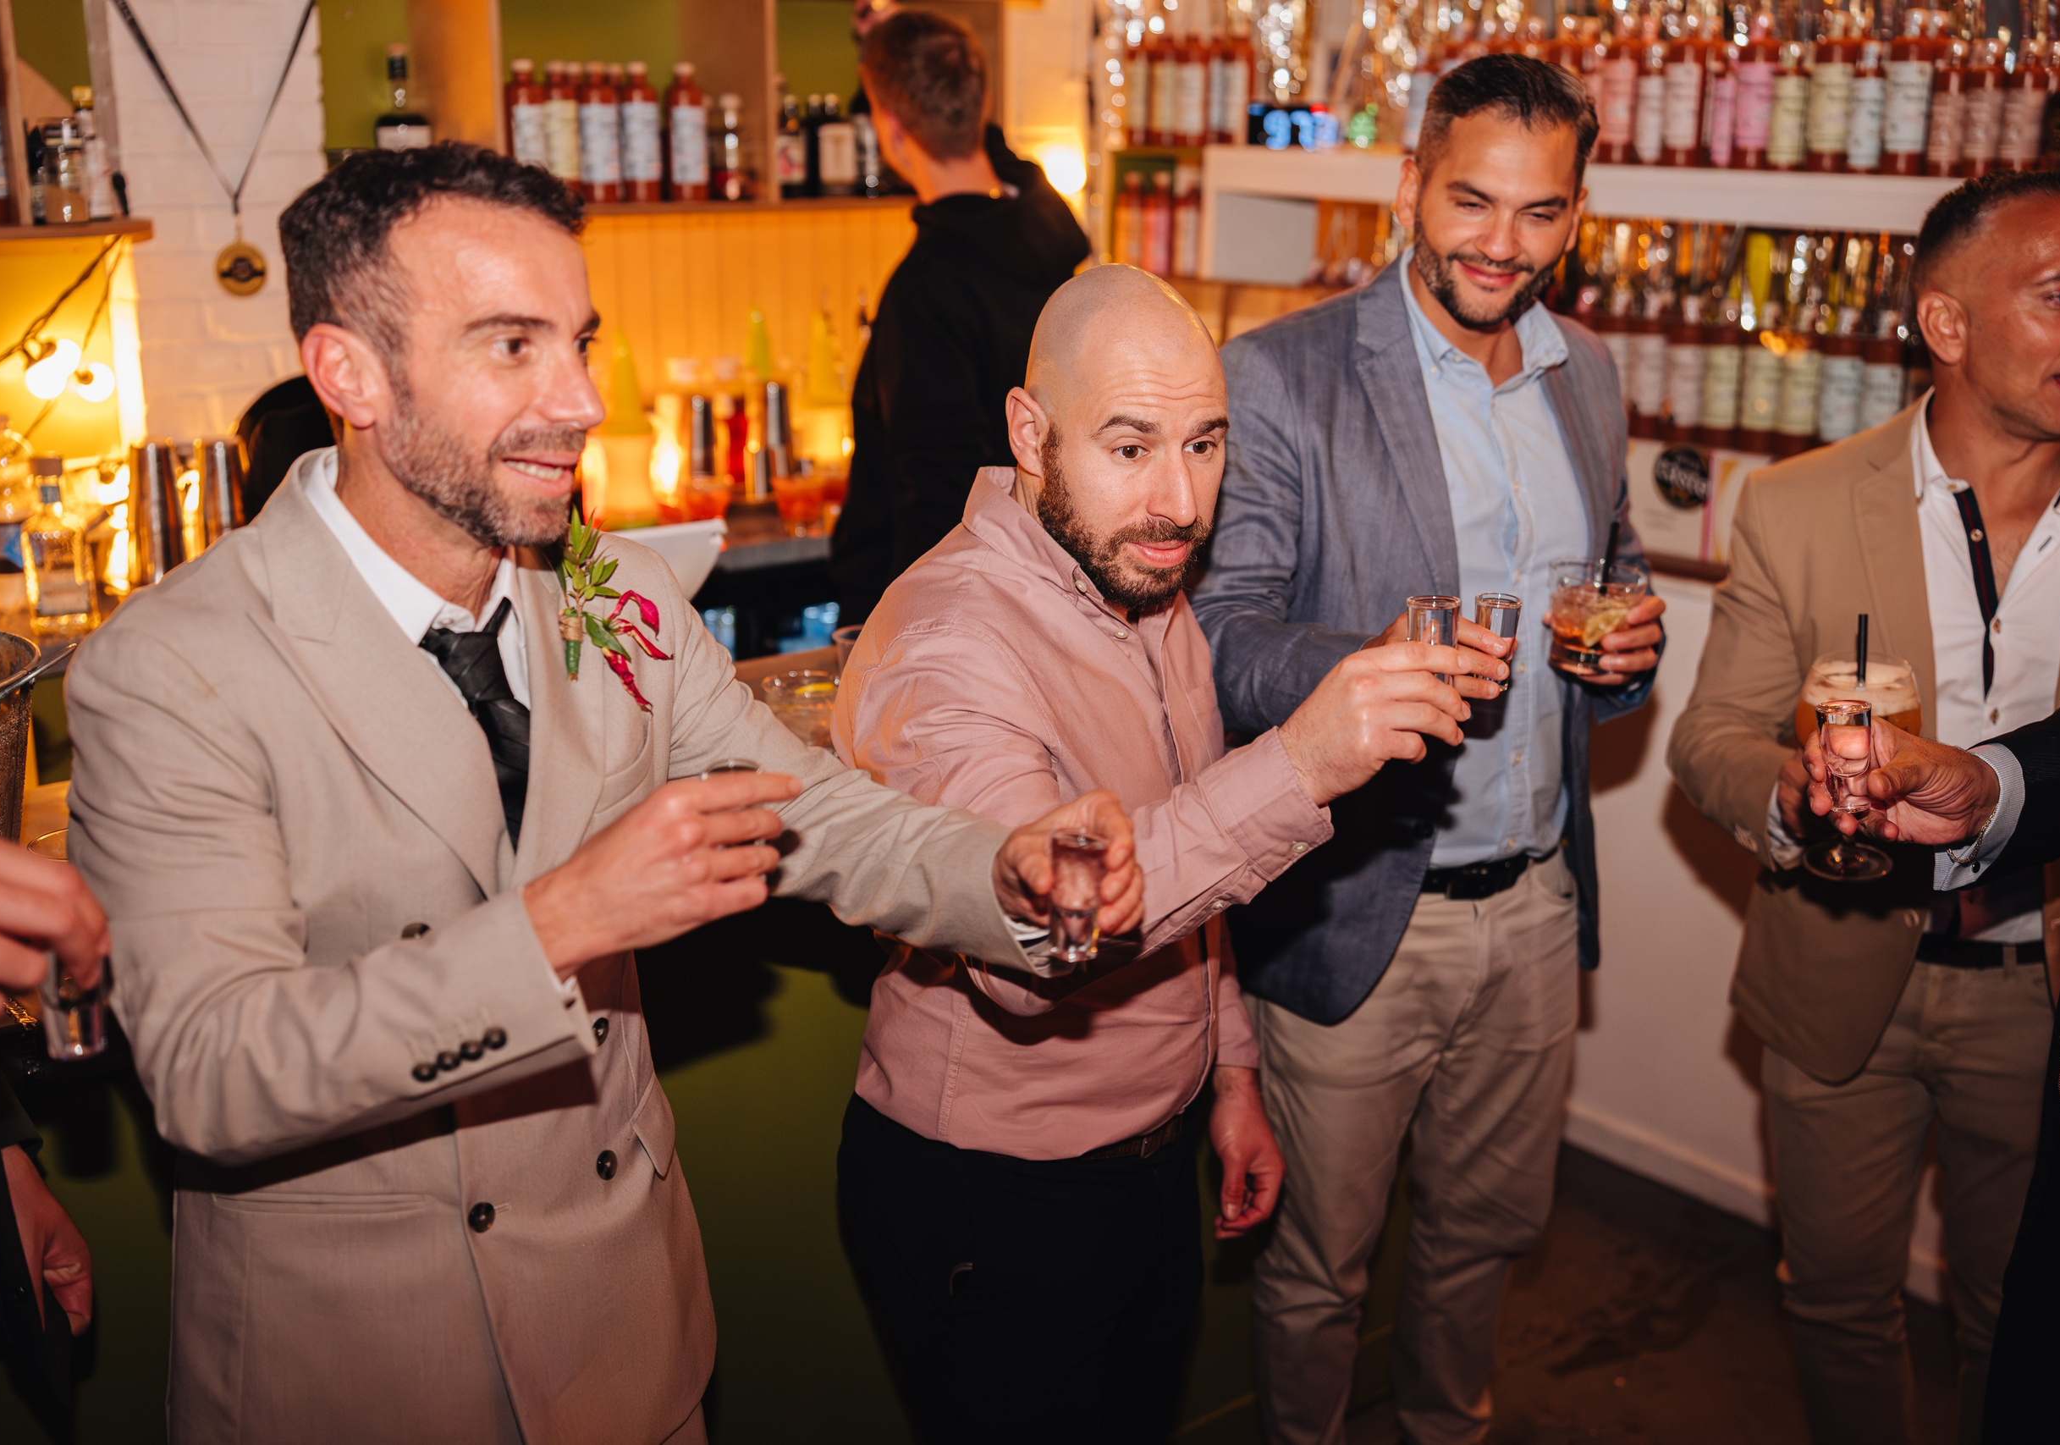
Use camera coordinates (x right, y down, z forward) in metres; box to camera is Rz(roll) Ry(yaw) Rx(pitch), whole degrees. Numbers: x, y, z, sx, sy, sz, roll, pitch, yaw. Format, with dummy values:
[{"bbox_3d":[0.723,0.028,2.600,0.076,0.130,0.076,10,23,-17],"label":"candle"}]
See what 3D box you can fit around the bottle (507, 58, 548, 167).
[{"bbox_3d":[-0.851,-0.996,3.560,0.064,0.237,0.064,-13,22,-41],"label":"bottle"}]

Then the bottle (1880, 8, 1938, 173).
[{"bbox_3d":[1.288,-0.923,3.079,0.062,0.227,0.062,7,18,21],"label":"bottle"}]

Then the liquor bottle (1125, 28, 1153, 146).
[{"bbox_3d":[0.224,-1.286,4.256,0.067,0.234,0.067,1,16,0],"label":"liquor bottle"}]

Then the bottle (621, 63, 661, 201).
[{"bbox_3d":[-0.660,-1.000,3.570,0.065,0.225,0.065,1,17,0],"label":"bottle"}]

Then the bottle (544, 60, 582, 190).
[{"bbox_3d":[-0.771,-0.976,3.471,0.065,0.225,0.065,-14,22,-40],"label":"bottle"}]

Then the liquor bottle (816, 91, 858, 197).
[{"bbox_3d":[-0.355,-1.068,3.898,0.066,0.180,0.066,-14,22,-40],"label":"liquor bottle"}]

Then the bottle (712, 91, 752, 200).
[{"bbox_3d":[-0.535,-1.028,3.770,0.061,0.187,0.061,1,16,0],"label":"bottle"}]

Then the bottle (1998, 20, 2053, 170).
[{"bbox_3d":[1.393,-0.863,2.937,0.062,0.188,0.062,-13,22,-40],"label":"bottle"}]

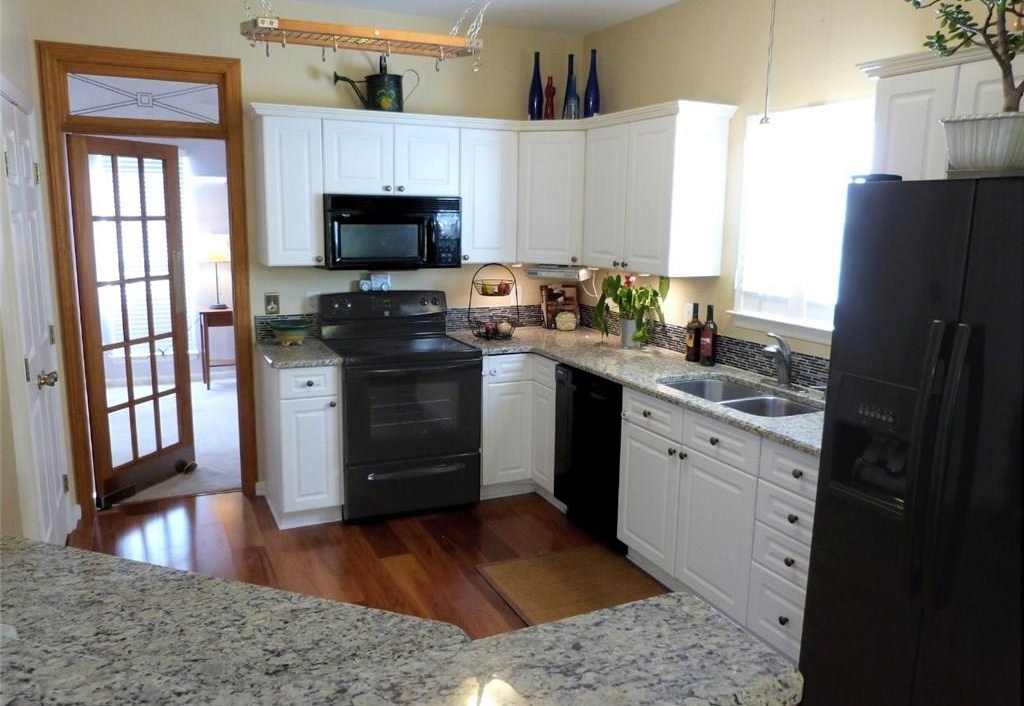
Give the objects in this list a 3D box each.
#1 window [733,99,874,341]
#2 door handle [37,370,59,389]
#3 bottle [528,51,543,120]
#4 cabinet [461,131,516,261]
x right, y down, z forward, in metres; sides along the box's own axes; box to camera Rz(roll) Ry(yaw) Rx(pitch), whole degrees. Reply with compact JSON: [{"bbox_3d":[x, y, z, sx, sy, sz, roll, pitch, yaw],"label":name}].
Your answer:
[{"bbox_3d":[1.260,-0.556,3.198,0.092,0.981,0.848,-3,10,-25],"label":"window"},{"bbox_3d":[-1.923,0.112,3.064,0.070,0.065,0.065,-4,11,-25],"label":"door handle"},{"bbox_3d":[0.140,-1.548,4.350,0.084,0.417,0.084,1,9,0],"label":"bottle"},{"bbox_3d":[-0.204,-0.920,4.441,0.360,0.754,0.329,-4,11,-25],"label":"cabinet"}]

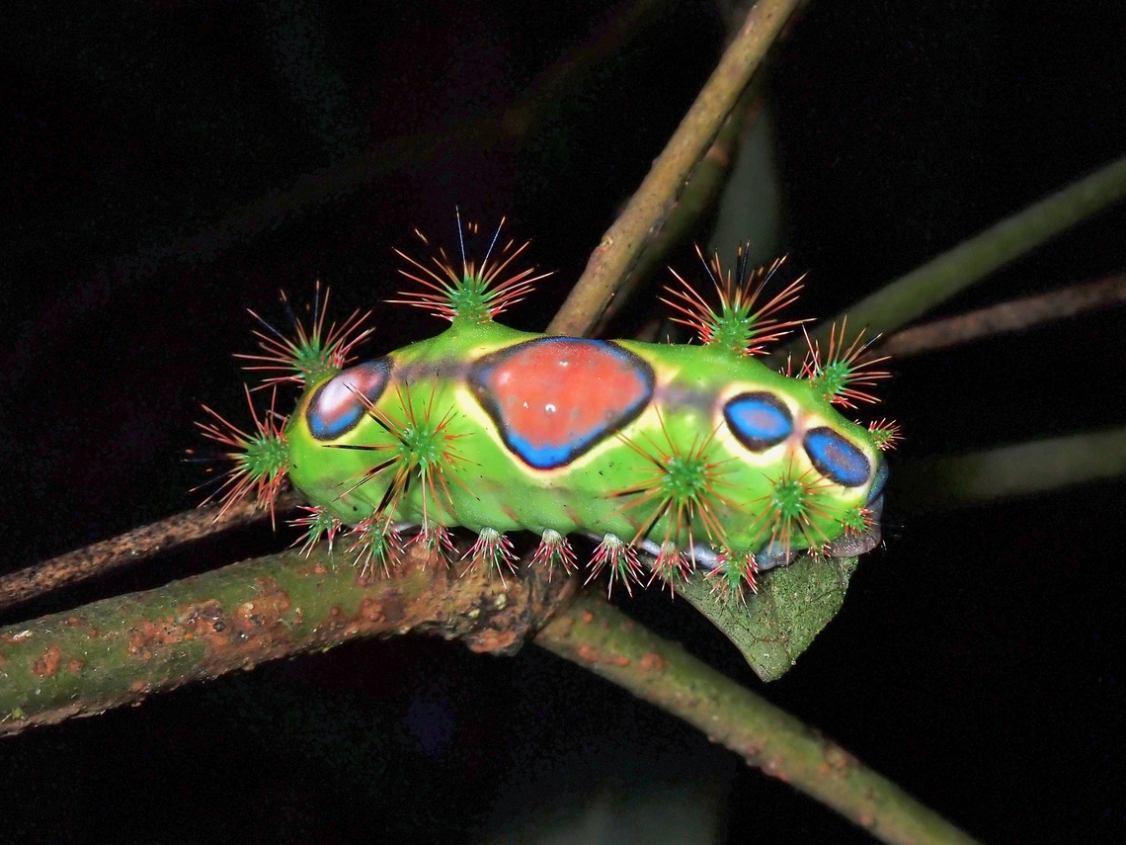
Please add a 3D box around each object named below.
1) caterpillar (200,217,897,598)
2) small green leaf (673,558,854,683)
[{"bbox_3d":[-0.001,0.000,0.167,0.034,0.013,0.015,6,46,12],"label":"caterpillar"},{"bbox_3d":[0.011,0.010,0.168,0.009,0.003,0.009,-1,60,-4],"label":"small green leaf"}]

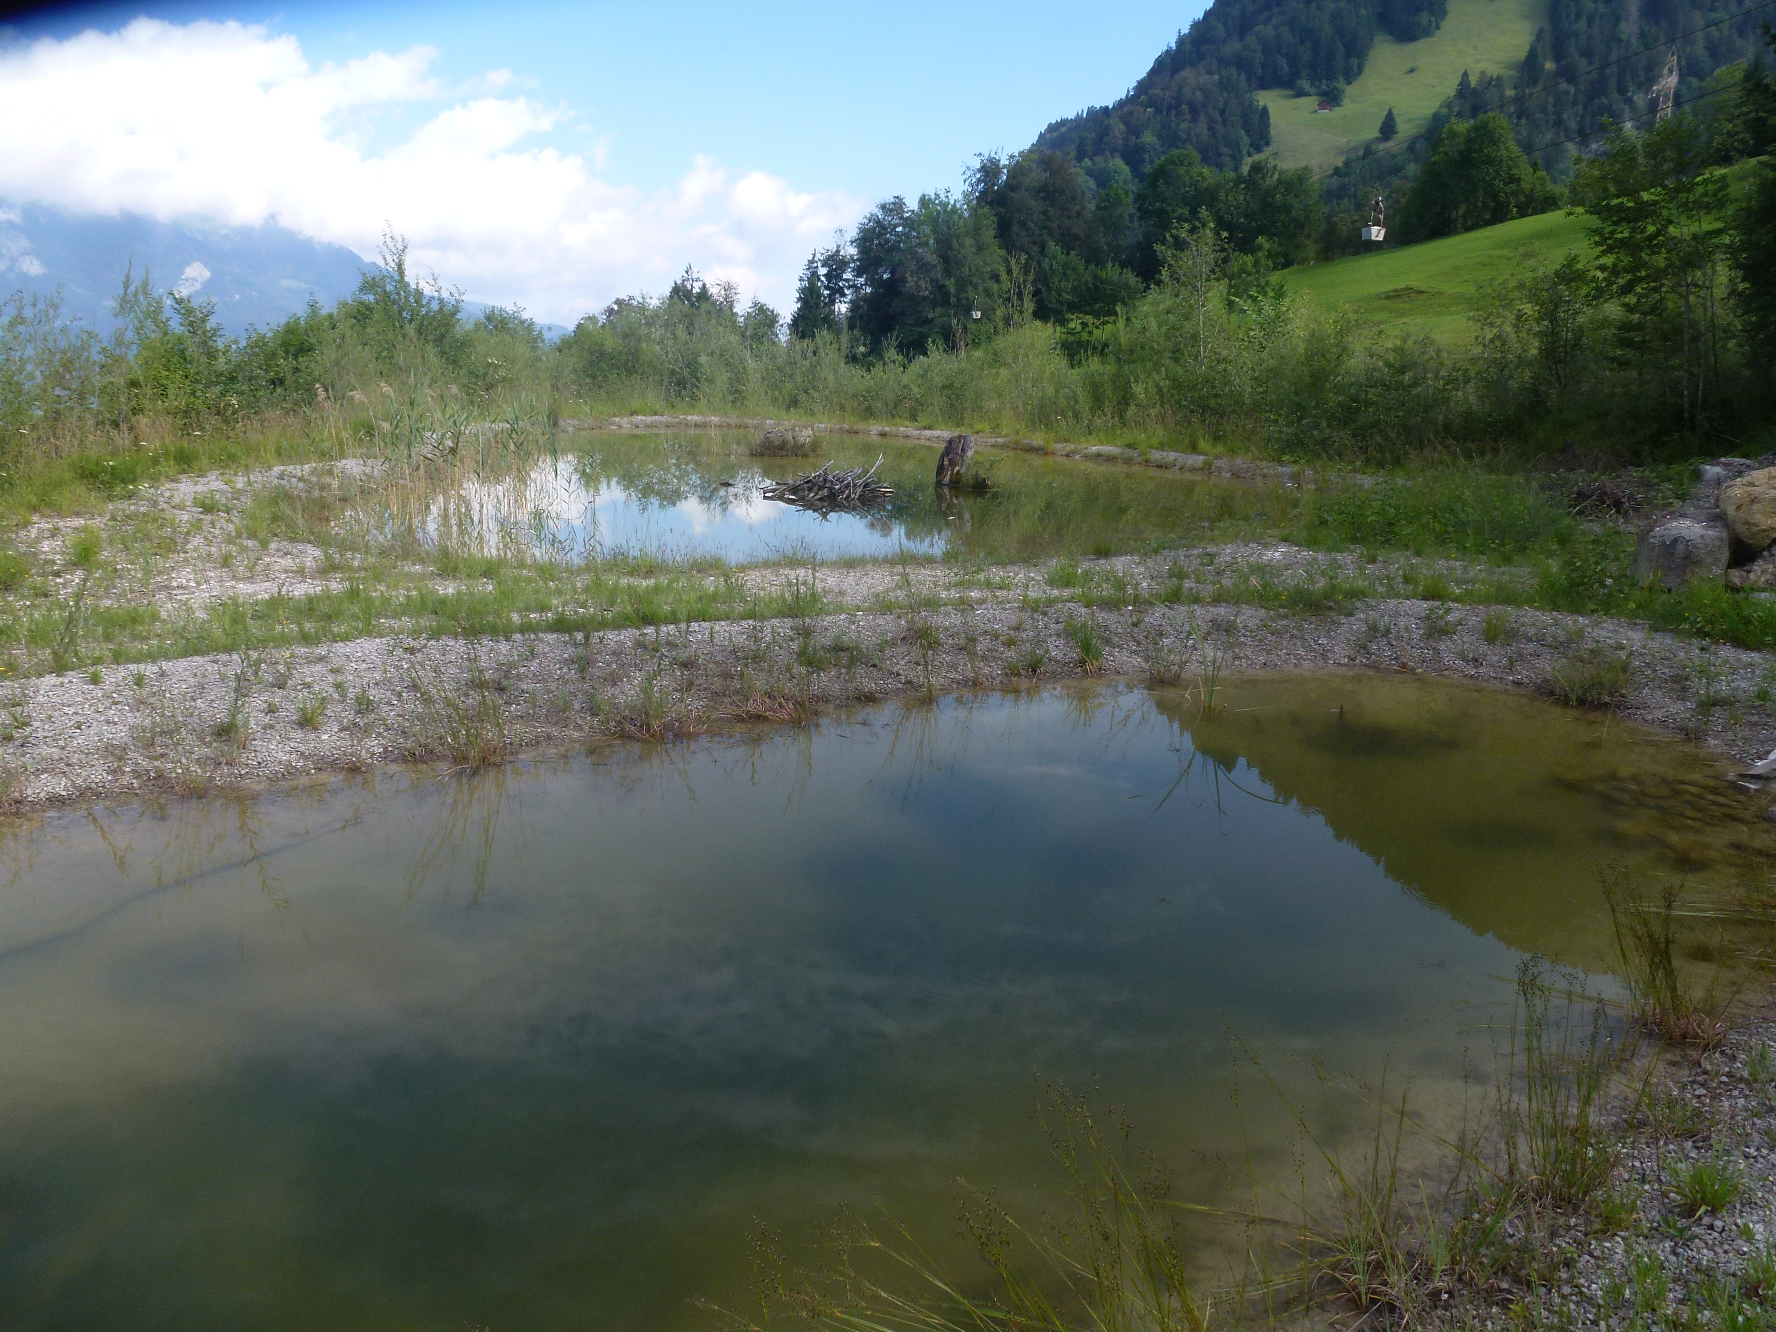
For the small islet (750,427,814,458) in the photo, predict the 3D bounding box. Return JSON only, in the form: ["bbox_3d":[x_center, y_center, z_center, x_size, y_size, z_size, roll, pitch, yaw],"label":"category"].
[{"bbox_3d":[-2.154,-4.554,24.909,1.270,0.530,1.200,1,14,-5],"label":"small islet"}]

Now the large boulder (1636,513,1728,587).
[{"bbox_3d":[6.538,-0.915,10.098,0.660,0.520,0.600,11,17,32],"label":"large boulder"}]

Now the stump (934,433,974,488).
[{"bbox_3d":[1.082,-3.243,19.378,0.560,0.800,0.500,3,14,3],"label":"stump"}]

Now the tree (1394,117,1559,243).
[{"bbox_3d":[48.872,-40.257,101.936,12.000,10.800,10.500,8,15,23],"label":"tree"}]

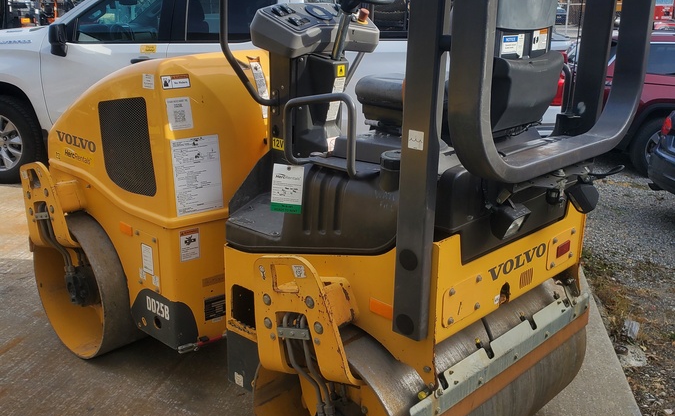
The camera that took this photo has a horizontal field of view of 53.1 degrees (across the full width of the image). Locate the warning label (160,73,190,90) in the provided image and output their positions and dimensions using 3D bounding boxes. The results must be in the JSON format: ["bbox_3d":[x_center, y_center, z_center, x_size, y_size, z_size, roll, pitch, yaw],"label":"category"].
[{"bbox_3d":[-0.668,-0.521,2.799,0.005,0.055,0.127,-3,10,45],"label":"warning label"}]

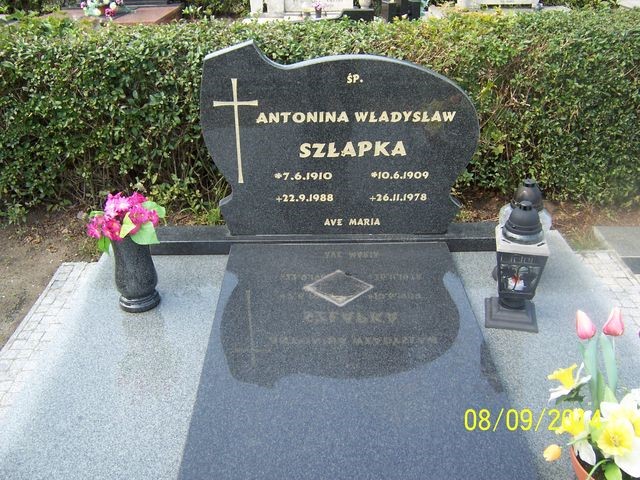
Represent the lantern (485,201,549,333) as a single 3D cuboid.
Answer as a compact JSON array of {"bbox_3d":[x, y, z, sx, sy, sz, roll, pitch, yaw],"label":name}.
[{"bbox_3d":[0.583,0.067,1.787,0.150,0.382,0.150,5,28,11],"label":"lantern"}]

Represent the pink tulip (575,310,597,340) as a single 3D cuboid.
[{"bbox_3d":[0.509,0.165,1.170,0.041,0.061,0.041,-13,27,6],"label":"pink tulip"}]

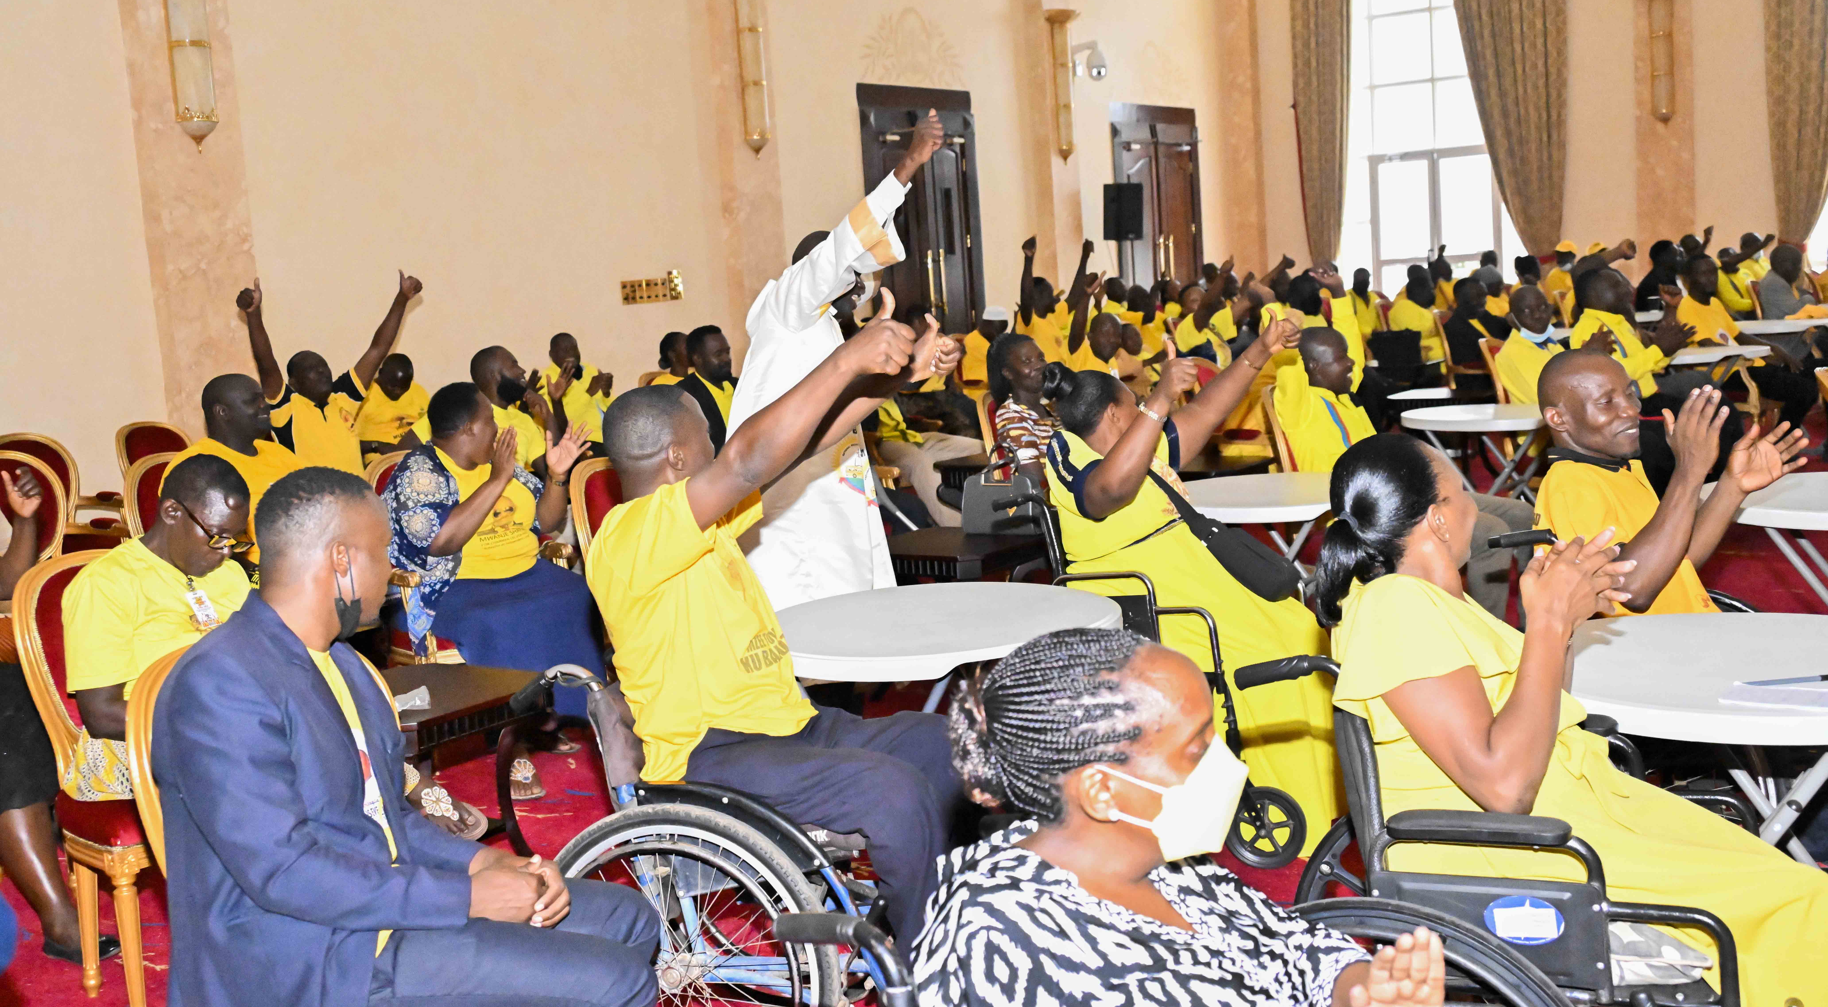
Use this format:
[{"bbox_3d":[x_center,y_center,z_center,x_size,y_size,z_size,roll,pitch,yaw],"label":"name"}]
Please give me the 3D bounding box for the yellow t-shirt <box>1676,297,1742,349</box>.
[{"bbox_3d":[4.447,-0.908,10.100,0.440,0.500,0.300,-8,8,-30],"label":"yellow t-shirt"}]

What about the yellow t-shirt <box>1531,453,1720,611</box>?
[{"bbox_3d":[1.512,0.144,3.850,0.360,0.540,0.480,1,10,35],"label":"yellow t-shirt"}]

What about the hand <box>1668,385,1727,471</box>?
[{"bbox_3d":[1.543,-0.149,3.600,0.105,0.175,0.060,15,7,31],"label":"hand"}]

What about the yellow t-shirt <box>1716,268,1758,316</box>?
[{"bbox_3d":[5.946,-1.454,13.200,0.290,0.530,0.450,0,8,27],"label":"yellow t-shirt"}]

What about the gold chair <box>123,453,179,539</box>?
[{"bbox_3d":[-2.565,0.316,6.792,0.600,1.000,0.540,3,10,43],"label":"gold chair"}]

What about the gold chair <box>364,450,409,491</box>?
[{"bbox_3d":[-1.414,0.392,5.700,0.580,1.050,0.620,-9,9,-32],"label":"gold chair"}]

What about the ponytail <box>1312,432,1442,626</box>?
[{"bbox_3d":[0.751,0.042,2.970,0.230,0.290,0.180,-9,9,-30],"label":"ponytail"}]

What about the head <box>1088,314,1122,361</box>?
[{"bbox_3d":[0.887,-0.771,8.500,0.160,0.240,0.200,-7,8,-21],"label":"head"}]

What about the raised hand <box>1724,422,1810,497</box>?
[{"bbox_3d":[1.718,-0.092,3.680,0.175,0.125,0.065,-43,-18,9],"label":"raised hand"}]

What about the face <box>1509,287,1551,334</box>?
[{"bbox_3d":[2.967,-0.929,8.800,0.160,0.220,0.160,-6,7,-14],"label":"face"}]

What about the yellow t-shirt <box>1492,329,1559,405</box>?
[{"bbox_3d":[2.682,-0.499,7.900,0.290,0.540,0.450,2,10,38],"label":"yellow t-shirt"}]

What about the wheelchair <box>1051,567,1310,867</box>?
[{"bbox_3d":[0.618,0.421,4.804,0.980,0.910,0.640,-1,8,21],"label":"wheelchair"}]

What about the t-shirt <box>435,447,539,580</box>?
[{"bbox_3d":[-1.384,0.036,5.800,0.290,0.460,0.420,2,9,38],"label":"t-shirt"}]

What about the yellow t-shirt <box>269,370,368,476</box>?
[{"bbox_3d":[-2.371,-0.215,7.250,0.460,0.580,0.280,-10,10,-39],"label":"yellow t-shirt"}]

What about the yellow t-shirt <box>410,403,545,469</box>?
[{"bbox_3d":[-1.635,-0.118,6.850,0.470,0.560,0.290,-10,9,-38],"label":"yellow t-shirt"}]

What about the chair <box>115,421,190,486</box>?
[{"bbox_3d":[-3.571,0.111,8.900,0.580,1.020,0.540,0,8,32],"label":"chair"}]

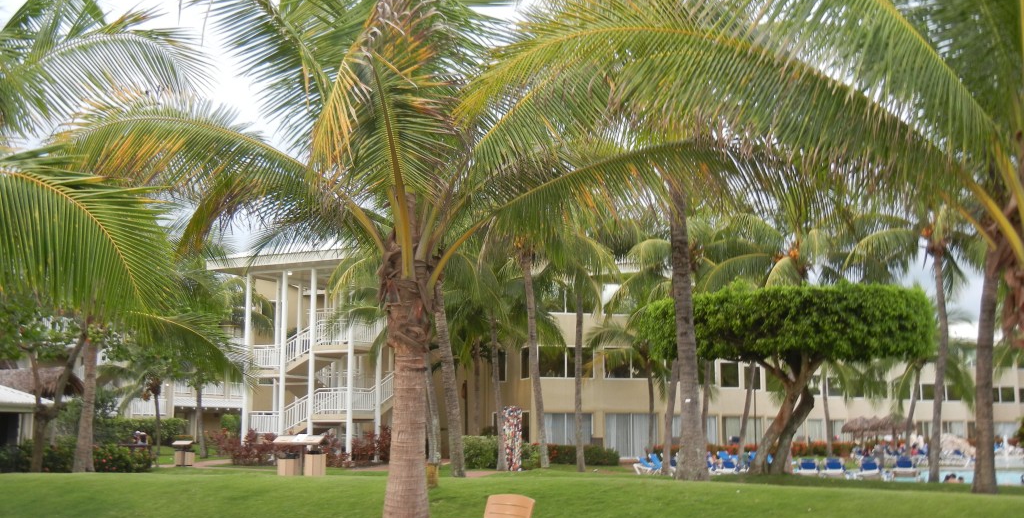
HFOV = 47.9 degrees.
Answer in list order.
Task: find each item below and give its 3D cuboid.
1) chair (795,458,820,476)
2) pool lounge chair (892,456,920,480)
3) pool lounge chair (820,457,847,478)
[{"bbox_3d":[8.500,5.960,33.300,0.700,0.680,1.850,-2,-8,12],"label":"chair"},{"bbox_3d":[10.573,5.616,31.000,0.700,0.680,1.850,-2,-8,12],"label":"pool lounge chair"},{"bbox_3d":[8.945,5.791,32.200,0.700,0.680,1.850,-2,-8,12],"label":"pool lounge chair"}]

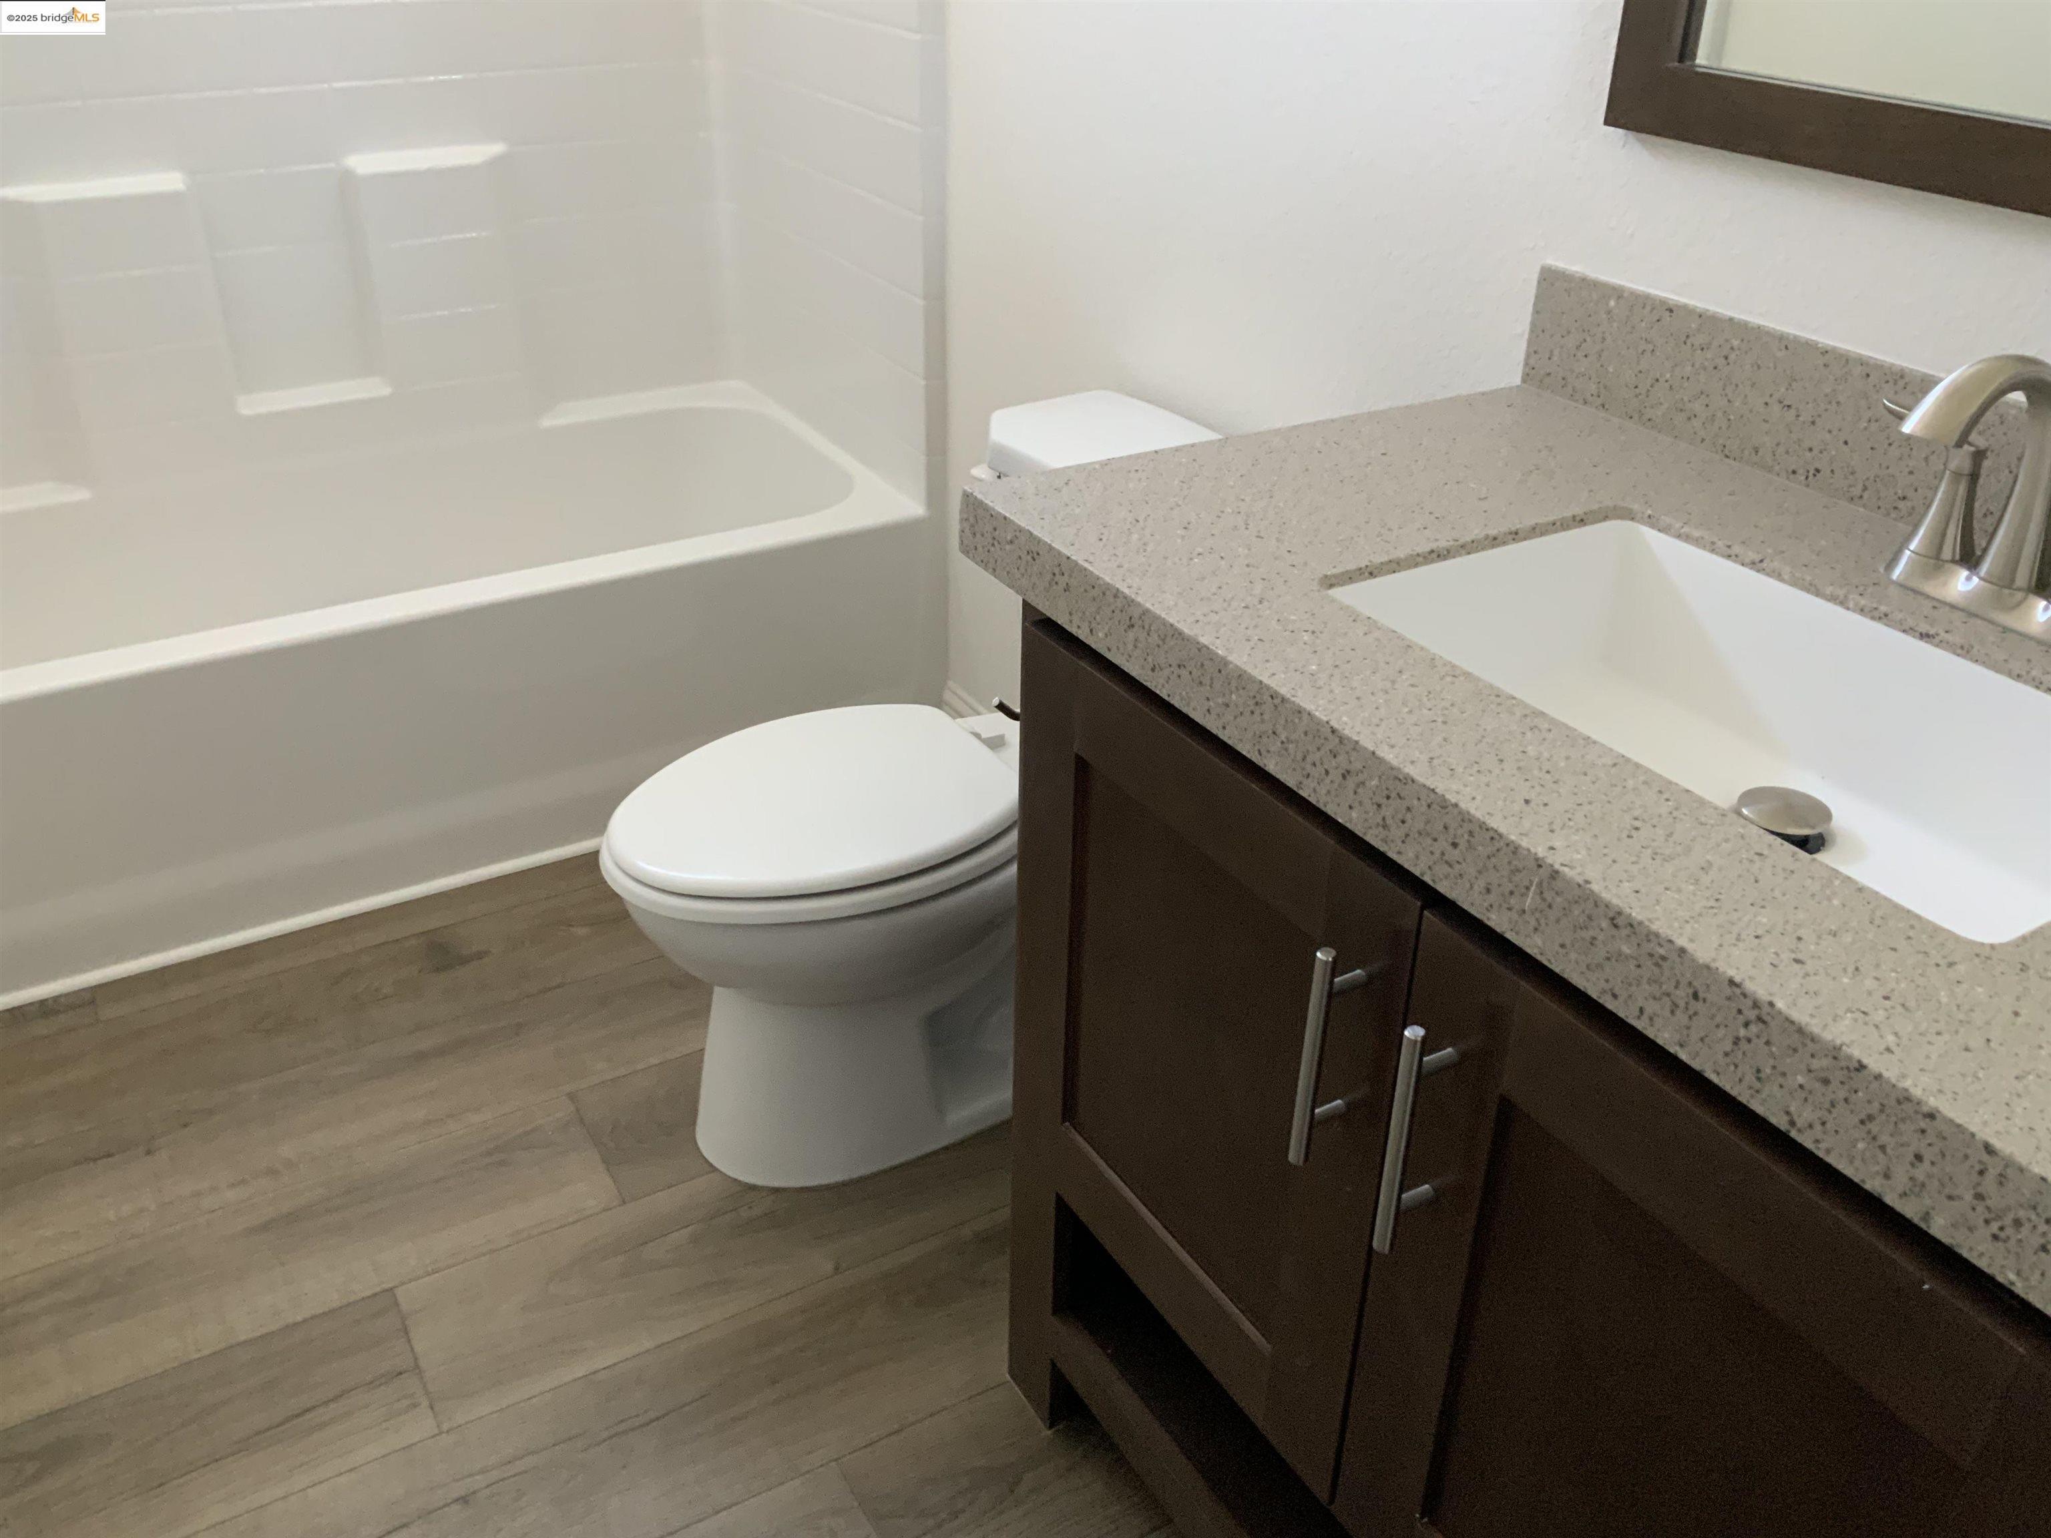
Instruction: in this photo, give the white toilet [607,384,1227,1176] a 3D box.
[{"bbox_3d":[-0.105,0.049,1.867,0.715,0.720,0.460,-15,33,-27],"label":"white toilet"}]

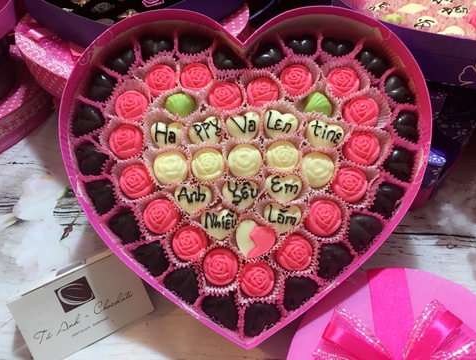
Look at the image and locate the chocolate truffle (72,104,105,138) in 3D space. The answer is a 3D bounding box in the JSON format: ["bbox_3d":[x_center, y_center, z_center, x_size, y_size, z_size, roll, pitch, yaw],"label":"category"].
[{"bbox_3d":[-0.129,-0.050,0.346,0.025,0.015,0.028,21,79,7],"label":"chocolate truffle"}]

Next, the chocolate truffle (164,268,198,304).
[{"bbox_3d":[-0.044,0.082,0.311,0.028,0.015,0.025,33,80,10],"label":"chocolate truffle"}]

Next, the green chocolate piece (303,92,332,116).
[{"bbox_3d":[0.072,-0.066,0.358,0.027,0.018,0.027,0,78,1],"label":"green chocolate piece"}]

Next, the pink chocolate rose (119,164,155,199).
[{"bbox_3d":[-0.084,0.001,0.332,0.028,0.016,0.028,0,77,3],"label":"pink chocolate rose"}]

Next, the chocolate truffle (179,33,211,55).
[{"bbox_3d":[-0.038,-0.120,0.358,0.028,0.015,0.025,0,77,3],"label":"chocolate truffle"}]

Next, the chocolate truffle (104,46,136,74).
[{"bbox_3d":[-0.106,-0.106,0.358,0.025,0.015,0.028,43,82,11],"label":"chocolate truffle"}]

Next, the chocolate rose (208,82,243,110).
[{"bbox_3d":[-0.011,-0.073,0.358,0.029,0.017,0.029,0,78,1],"label":"chocolate rose"}]

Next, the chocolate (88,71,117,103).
[{"bbox_3d":[-0.121,-0.085,0.361,0.027,0.016,0.029,24,79,6],"label":"chocolate"}]

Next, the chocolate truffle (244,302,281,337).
[{"bbox_3d":[0.018,0.103,0.298,0.028,0.015,0.026,-30,78,-4],"label":"chocolate truffle"}]

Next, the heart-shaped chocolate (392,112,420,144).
[{"bbox_3d":[0.134,-0.043,0.325,0.026,0.015,0.028,2,78,3],"label":"heart-shaped chocolate"}]

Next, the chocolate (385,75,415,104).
[{"bbox_3d":[0.132,-0.074,0.332,0.026,0.015,0.028,-19,77,-1],"label":"chocolate"}]

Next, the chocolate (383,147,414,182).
[{"bbox_3d":[0.126,-0.012,0.318,0.026,0.015,0.028,2,78,3],"label":"chocolate"}]

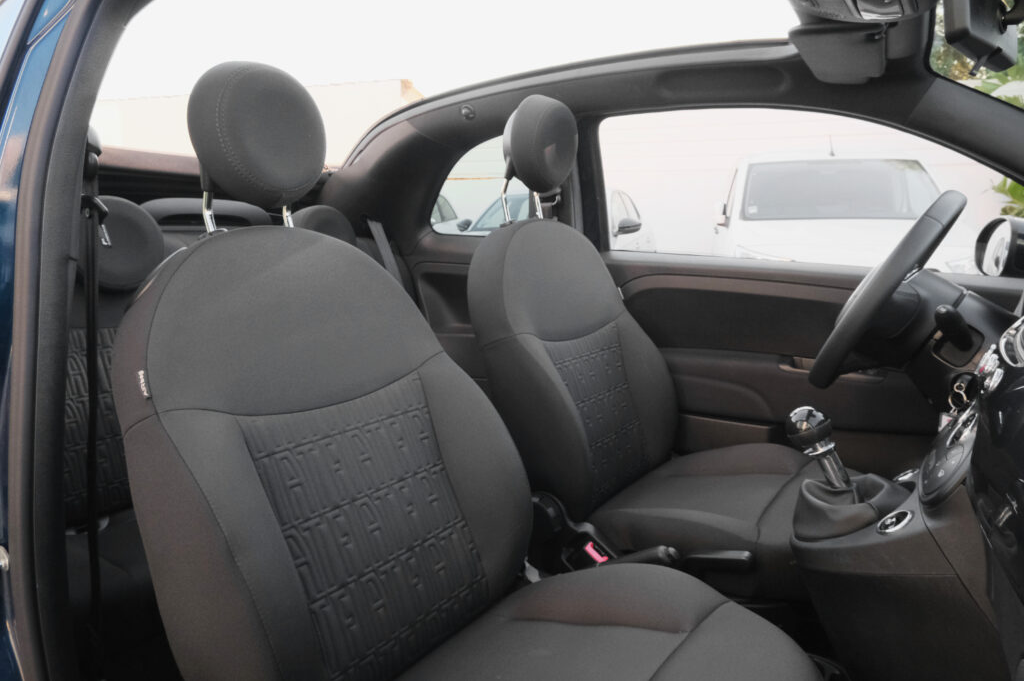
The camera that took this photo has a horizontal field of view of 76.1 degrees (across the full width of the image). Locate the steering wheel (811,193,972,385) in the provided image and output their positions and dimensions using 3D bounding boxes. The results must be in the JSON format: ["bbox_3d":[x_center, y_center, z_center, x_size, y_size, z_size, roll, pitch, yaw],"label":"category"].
[{"bbox_3d":[0.621,-0.069,1.076,0.090,0.370,0.370,38,28,25],"label":"steering wheel"}]

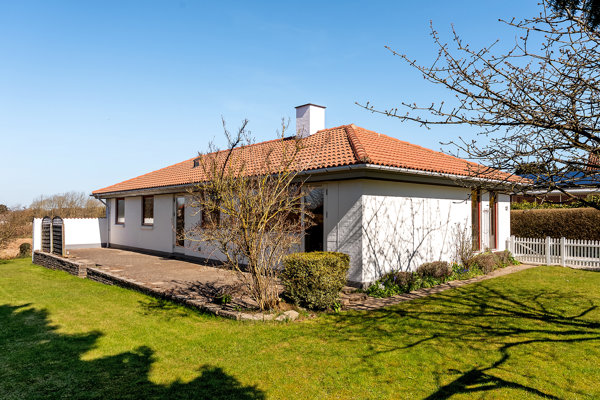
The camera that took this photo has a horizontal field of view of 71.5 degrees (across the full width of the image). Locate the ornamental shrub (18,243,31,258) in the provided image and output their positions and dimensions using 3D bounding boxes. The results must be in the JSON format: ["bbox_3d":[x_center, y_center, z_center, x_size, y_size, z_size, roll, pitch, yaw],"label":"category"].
[{"bbox_3d":[-14.425,2.629,21.828,0.592,0.818,0.592,1,-2,-33],"label":"ornamental shrub"}]

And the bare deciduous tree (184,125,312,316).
[{"bbox_3d":[-0.781,0.236,6.973,2.087,3.102,1.974,0,-2,0],"label":"bare deciduous tree"}]

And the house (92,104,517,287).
[{"bbox_3d":[-1.207,-0.650,17.038,8.745,5.612,16.909,2,-3,-42],"label":"house"}]

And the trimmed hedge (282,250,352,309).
[{"bbox_3d":[0.271,1.370,7.330,1.184,0.874,1.015,0,-2,0],"label":"trimmed hedge"}]

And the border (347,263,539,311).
[{"bbox_3d":[3.939,1.843,9.815,8.368,0.113,0.423,2,-3,-42],"label":"border"}]

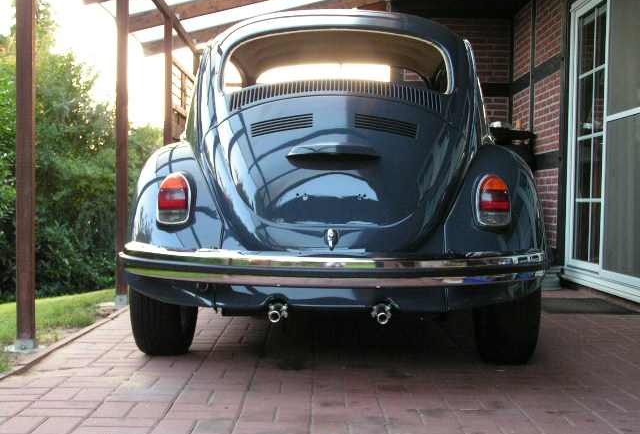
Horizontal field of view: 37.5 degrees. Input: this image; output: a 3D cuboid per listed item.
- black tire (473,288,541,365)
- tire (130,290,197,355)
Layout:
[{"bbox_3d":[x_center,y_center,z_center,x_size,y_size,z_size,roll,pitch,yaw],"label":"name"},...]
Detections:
[{"bbox_3d":[0.718,0.248,3.665,0.180,0.630,0.630,1,1,2],"label":"black tire"},{"bbox_3d":[-0.600,0.227,3.725,0.180,0.630,0.630,1,1,2],"label":"tire"}]

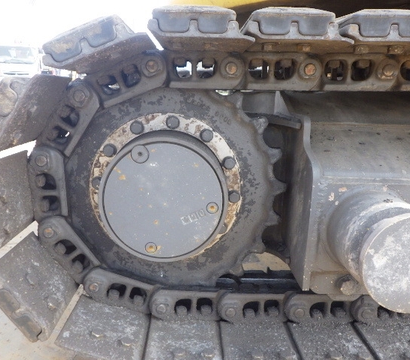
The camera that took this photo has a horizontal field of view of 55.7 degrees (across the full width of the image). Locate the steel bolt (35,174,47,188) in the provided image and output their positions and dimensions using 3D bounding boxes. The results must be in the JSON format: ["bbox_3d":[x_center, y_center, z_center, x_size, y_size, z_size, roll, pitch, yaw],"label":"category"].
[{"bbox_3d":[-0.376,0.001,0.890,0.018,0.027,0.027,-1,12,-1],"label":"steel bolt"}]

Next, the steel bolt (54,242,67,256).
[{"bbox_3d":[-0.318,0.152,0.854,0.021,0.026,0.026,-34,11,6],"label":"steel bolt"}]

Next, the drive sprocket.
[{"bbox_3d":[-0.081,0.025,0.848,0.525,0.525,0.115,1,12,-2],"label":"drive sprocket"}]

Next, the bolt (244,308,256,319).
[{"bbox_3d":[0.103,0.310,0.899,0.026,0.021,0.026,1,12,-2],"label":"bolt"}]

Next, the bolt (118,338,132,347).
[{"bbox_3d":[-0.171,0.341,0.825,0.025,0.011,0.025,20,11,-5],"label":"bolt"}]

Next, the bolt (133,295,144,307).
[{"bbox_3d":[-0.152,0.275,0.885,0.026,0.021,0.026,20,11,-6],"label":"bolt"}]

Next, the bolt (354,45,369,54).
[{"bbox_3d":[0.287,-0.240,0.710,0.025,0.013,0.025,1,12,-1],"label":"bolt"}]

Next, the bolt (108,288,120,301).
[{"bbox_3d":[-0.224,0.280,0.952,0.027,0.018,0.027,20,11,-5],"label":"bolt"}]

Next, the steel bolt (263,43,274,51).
[{"bbox_3d":[0.106,-0.222,0.647,0.021,0.014,0.021,1,12,-2],"label":"steel bolt"}]

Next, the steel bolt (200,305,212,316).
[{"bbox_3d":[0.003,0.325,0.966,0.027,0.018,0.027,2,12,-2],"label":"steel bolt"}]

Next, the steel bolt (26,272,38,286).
[{"bbox_3d":[-0.325,0.186,0.727,0.014,0.021,0.021,-34,11,6],"label":"steel bolt"}]

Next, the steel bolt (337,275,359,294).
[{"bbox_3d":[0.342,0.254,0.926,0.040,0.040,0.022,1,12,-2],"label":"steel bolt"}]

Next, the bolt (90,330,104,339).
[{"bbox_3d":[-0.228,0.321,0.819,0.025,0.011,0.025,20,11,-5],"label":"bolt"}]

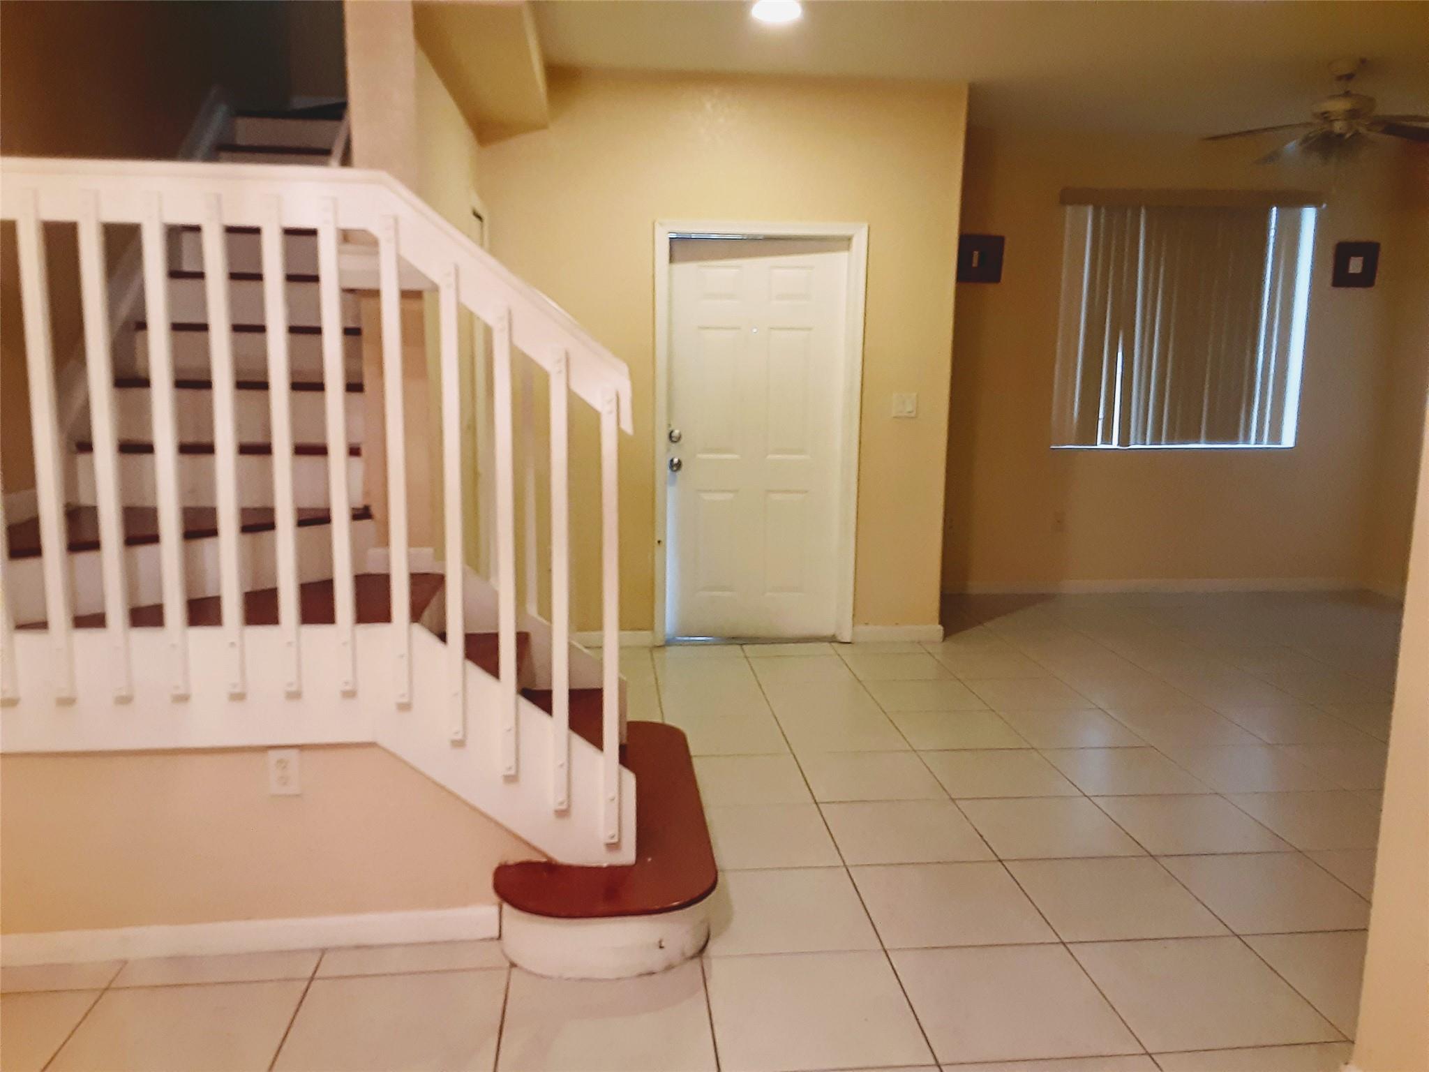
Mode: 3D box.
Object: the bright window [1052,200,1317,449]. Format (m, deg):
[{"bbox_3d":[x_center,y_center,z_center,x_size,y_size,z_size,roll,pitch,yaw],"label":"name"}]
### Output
[{"bbox_3d":[2.882,-1.288,6.862,1.596,1.510,0.100,0,9,-5],"label":"bright window"}]

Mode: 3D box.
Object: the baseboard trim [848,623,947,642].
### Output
[{"bbox_3d":[0.954,0.506,5.781,0.481,0.091,0.020,0,9,-5],"label":"baseboard trim"}]

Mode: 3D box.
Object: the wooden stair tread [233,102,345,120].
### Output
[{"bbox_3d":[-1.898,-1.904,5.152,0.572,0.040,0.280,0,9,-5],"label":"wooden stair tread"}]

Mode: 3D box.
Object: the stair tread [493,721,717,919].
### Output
[{"bbox_3d":[-0.309,0.770,3.218,0.558,0.033,1.332,0,9,-5],"label":"stair tread"}]

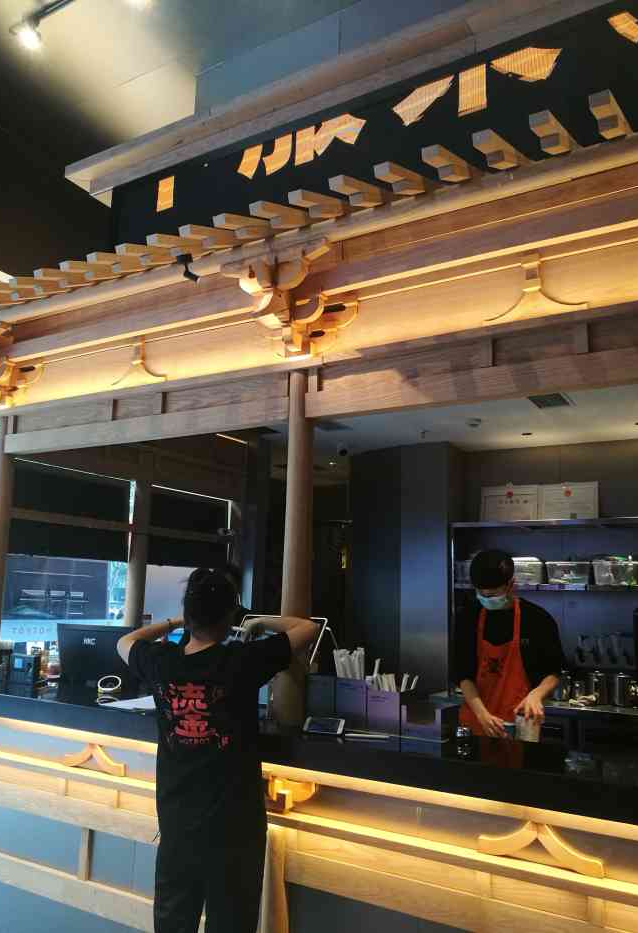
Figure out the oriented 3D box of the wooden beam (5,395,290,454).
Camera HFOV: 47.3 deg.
[{"bbox_3d":[-0.922,-0.180,3.625,1.899,0.100,0.071,-5,-11,31],"label":"wooden beam"}]

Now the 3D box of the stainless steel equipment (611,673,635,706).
[{"bbox_3d":[1.720,1.260,4.112,0.118,0.173,0.118,-5,-11,31],"label":"stainless steel equipment"}]

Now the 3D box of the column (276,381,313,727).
[{"bbox_3d":[-0.092,0.311,3.028,0.124,1.424,0.124,1,-10,0],"label":"column"}]

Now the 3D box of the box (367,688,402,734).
[{"bbox_3d":[0.275,0.919,2.750,0.138,0.161,0.135,-5,-11,31],"label":"box"}]

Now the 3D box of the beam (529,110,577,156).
[{"bbox_3d":[0.780,-1.087,2.409,0.060,0.066,0.394,-5,7,31],"label":"beam"}]

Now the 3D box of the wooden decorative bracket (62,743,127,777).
[{"bbox_3d":[-0.944,1.243,3.114,0.375,0.110,0.050,-5,-11,31],"label":"wooden decorative bracket"}]

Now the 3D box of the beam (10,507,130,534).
[{"bbox_3d":[-1.498,0.341,4.523,0.051,0.061,0.975,-5,-11,31],"label":"beam"}]

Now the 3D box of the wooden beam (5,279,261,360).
[{"bbox_3d":[-0.941,-0.671,3.561,1.708,0.119,0.100,-5,-11,31],"label":"wooden beam"}]

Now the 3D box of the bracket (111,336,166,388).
[{"bbox_3d":[-0.894,-0.523,3.684,0.363,0.258,0.051,-5,-11,31],"label":"bracket"}]

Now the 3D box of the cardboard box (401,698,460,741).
[{"bbox_3d":[0.404,0.919,2.633,0.150,0.114,0.167,-5,-11,31],"label":"cardboard box"}]

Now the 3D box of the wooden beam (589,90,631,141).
[{"bbox_3d":[0.930,-1.099,2.320,0.056,0.066,0.394,-5,7,31],"label":"wooden beam"}]

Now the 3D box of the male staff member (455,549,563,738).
[{"bbox_3d":[0.757,1.165,2.857,0.470,1.680,0.400,-5,-11,31],"label":"male staff member"}]

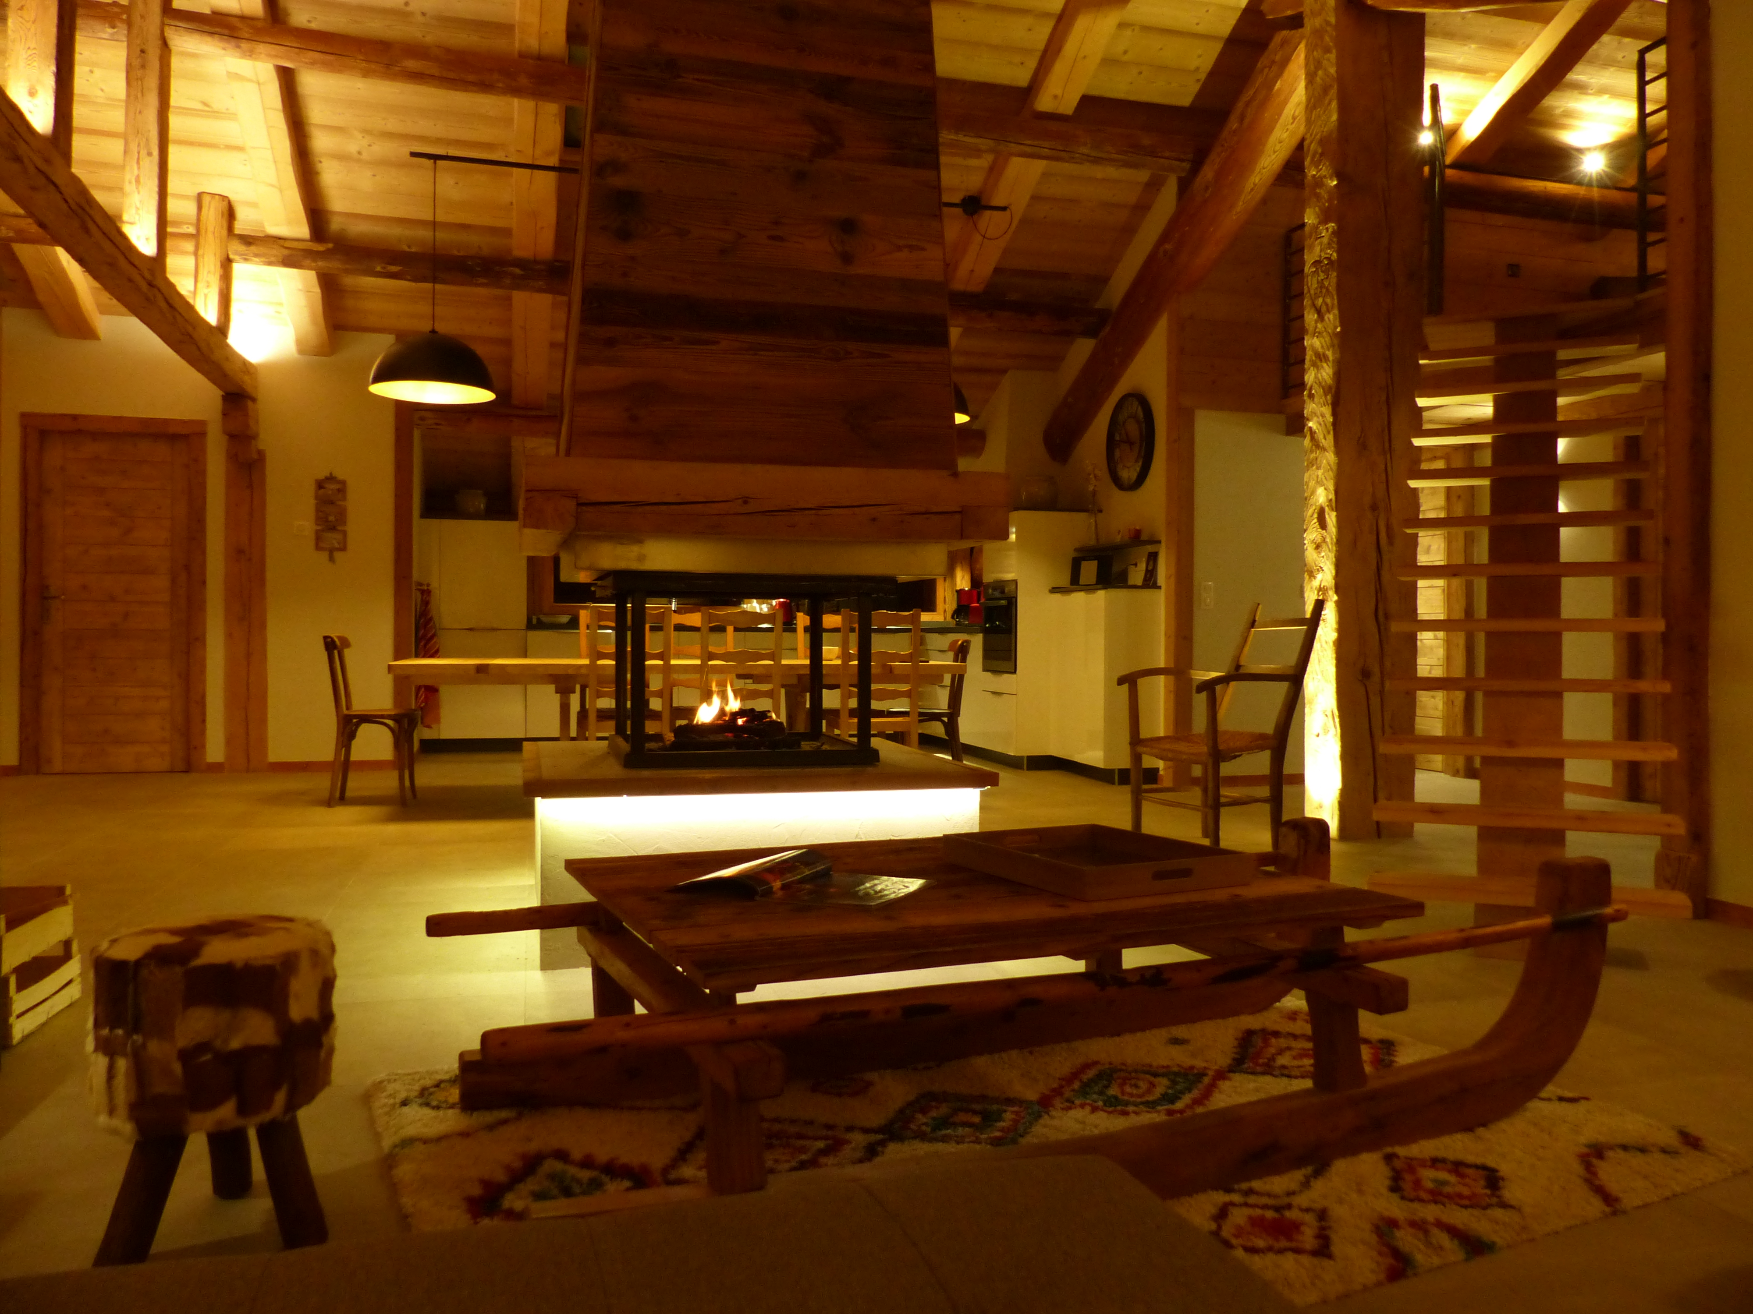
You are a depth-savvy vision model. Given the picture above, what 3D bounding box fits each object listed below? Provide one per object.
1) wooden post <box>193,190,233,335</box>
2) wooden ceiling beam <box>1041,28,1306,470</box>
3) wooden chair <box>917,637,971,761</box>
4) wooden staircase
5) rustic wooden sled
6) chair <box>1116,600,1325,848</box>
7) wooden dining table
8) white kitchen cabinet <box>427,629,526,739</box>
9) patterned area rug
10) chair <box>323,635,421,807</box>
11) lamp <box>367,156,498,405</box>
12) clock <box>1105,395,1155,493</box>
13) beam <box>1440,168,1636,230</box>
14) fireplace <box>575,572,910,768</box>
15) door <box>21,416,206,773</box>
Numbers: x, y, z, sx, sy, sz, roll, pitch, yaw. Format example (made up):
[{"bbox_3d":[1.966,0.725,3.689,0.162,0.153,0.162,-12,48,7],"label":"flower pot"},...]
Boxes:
[{"bbox_3d":[-3.711,-2.222,7.095,0.180,0.770,0.180,0,1,-15],"label":"wooden post"},{"bbox_3d":[1.629,-2.102,7.029,0.310,0.310,3.250,0,-26,-16],"label":"wooden ceiling beam"},{"bbox_3d":[0.236,0.324,6.902,0.460,0.840,0.400,0,1,-16],"label":"wooden chair"},{"bbox_3d":[2.166,-0.316,4.237,0.761,2.208,2.030,1,1,27],"label":"wooden staircase"},{"bbox_3d":[0.320,0.572,2.224,2.060,0.440,0.930,0,1,-25],"label":"rustic wooden sled"},{"bbox_3d":[1.438,0.275,5.203,0.680,1.000,0.510,0,1,-28],"label":"chair"},{"bbox_3d":[-1.009,0.385,6.660,2.830,0.710,0.950,0,1,-16],"label":"wooden dining table"},{"bbox_3d":[-2.930,0.181,9.402,0.630,0.810,0.580,0,1,-16],"label":"white kitchen cabinet"},{"bbox_3d":[0.230,0.790,2.162,1.936,0.030,1.370,0,1,-27],"label":"patterned area rug"},{"bbox_3d":[-2.568,0.316,6.441,0.440,0.850,0.400,0,1,-10],"label":"chair"},{"bbox_3d":[-2.213,-1.891,6.323,0.625,1.162,0.625,0,1,-15],"label":"lamp"},{"bbox_3d":[1.542,-1.308,7.708,0.055,0.605,0.605,0,1,-16],"label":"clock"},{"bbox_3d":[4.147,-2.845,7.863,1.761,0.250,0.250,0,1,-15],"label":"beam"},{"bbox_3d":[-0.423,0.023,3.851,0.760,0.546,0.740,0,1,-15],"label":"fireplace"},{"bbox_3d":[-4.583,-0.371,7.626,1.000,2.150,0.100,0,1,-16],"label":"door"}]

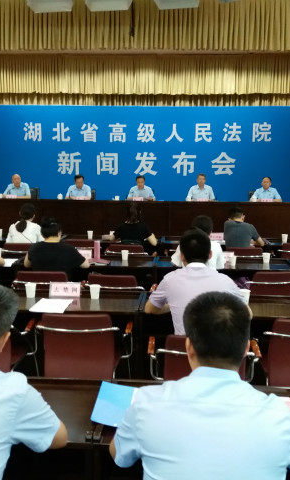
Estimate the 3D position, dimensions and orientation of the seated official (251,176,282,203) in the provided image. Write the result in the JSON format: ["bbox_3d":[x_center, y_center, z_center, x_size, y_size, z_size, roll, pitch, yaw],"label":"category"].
[{"bbox_3d":[2.346,-0.604,10.008,0.580,1.220,0.750,1,8,4],"label":"seated official"}]

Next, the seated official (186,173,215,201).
[{"bbox_3d":[1.017,-0.581,9.455,0.530,1.225,0.750,1,8,2],"label":"seated official"}]

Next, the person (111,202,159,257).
[{"bbox_3d":[-0.127,0.173,6.103,0.540,1.220,0.750,1,8,4],"label":"person"}]

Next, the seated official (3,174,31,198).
[{"bbox_3d":[-2.433,-0.626,9.871,0.540,1.240,0.750,1,7,3],"label":"seated official"}]

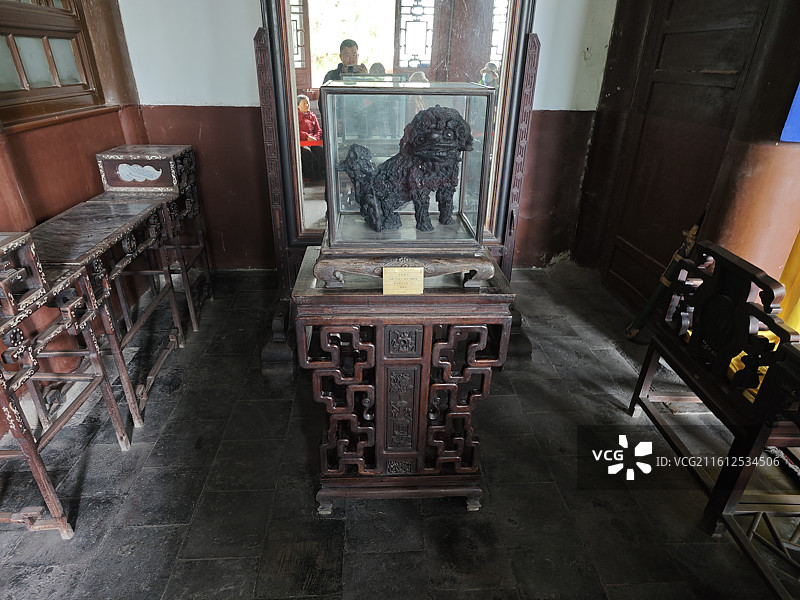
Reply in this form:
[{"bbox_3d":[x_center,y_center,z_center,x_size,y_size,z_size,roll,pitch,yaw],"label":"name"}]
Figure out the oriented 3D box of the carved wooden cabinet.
[{"bbox_3d":[-0.006,0.290,1.884,0.635,0.864,0.428,0,25,-4],"label":"carved wooden cabinet"}]

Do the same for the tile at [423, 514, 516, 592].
[{"bbox_3d":[0.221,0.841,1.771,0.267,0.030,0.282,0,25,-4],"label":"tile"}]

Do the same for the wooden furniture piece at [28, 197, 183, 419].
[{"bbox_3d":[-1.338,0.051,2.415,0.405,0.799,0.820,0,25,-4],"label":"wooden furniture piece"}]

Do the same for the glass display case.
[{"bbox_3d":[0.009,-0.358,1.606,0.527,0.547,0.390,0,25,-4],"label":"glass display case"}]

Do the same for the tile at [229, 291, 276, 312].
[{"bbox_3d":[-0.959,0.016,3.491,0.260,0.030,0.298,0,25,-4],"label":"tile"}]

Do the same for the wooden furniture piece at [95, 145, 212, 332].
[{"bbox_3d":[-1.379,-0.334,3.019,0.405,0.986,0.544,0,25,-4],"label":"wooden furniture piece"}]

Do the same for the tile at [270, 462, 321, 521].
[{"bbox_3d":[-0.329,0.724,1.997,0.267,0.030,0.280,0,25,-4],"label":"tile"}]

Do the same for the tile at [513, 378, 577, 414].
[{"bbox_3d":[0.703,0.475,2.579,0.267,0.030,0.278,0,25,-4],"label":"tile"}]

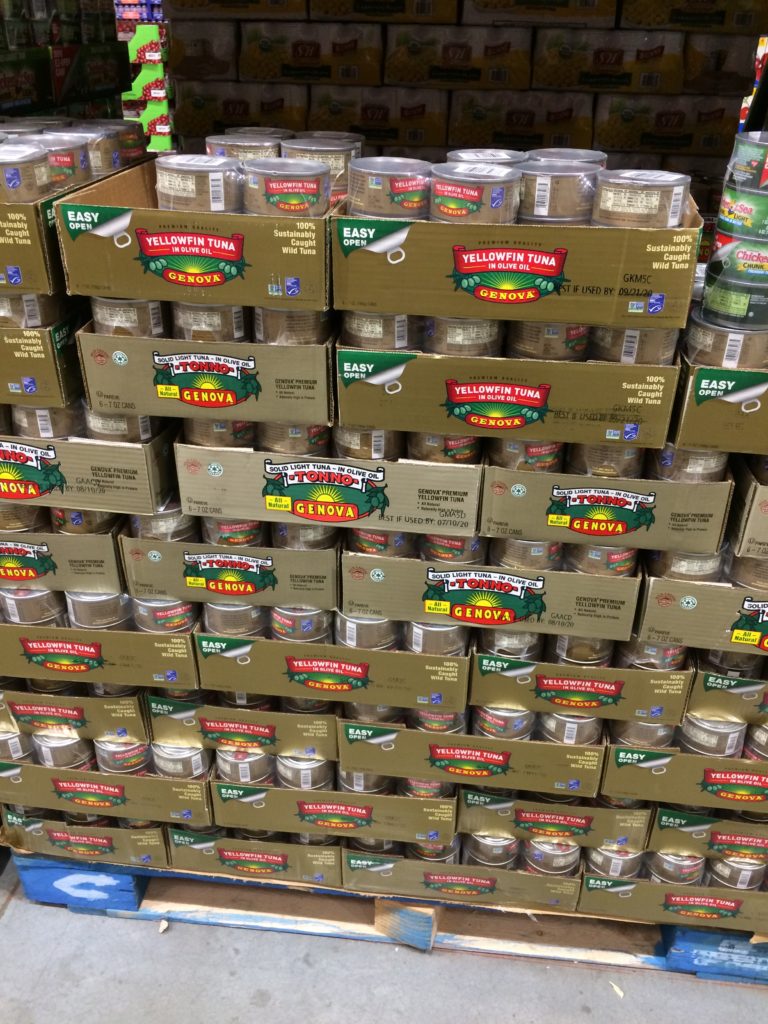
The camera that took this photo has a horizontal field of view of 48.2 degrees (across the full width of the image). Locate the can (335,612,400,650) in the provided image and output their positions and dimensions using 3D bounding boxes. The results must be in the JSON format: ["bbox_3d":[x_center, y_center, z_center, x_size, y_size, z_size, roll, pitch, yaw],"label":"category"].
[{"bbox_3d":[-0.022,0.138,1.135,0.086,0.043,0.086,1,29,-1],"label":"can"}]

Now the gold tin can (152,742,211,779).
[{"bbox_3d":[-0.304,0.353,1.285,0.086,0.044,0.086,1,30,-1],"label":"gold tin can"}]

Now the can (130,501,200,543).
[{"bbox_3d":[-0.277,-0.003,1.088,0.087,0.044,0.087,1,30,-1],"label":"can"}]

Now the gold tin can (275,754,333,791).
[{"bbox_3d":[-0.111,0.347,1.221,0.086,0.043,0.086,1,29,-1],"label":"gold tin can"}]

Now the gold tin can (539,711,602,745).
[{"bbox_3d":[0.255,0.274,1.177,0.086,0.044,0.086,4,30,5],"label":"gold tin can"}]

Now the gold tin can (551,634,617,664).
[{"bbox_3d":[0.249,0.146,1.085,0.086,0.043,0.086,4,29,4],"label":"gold tin can"}]

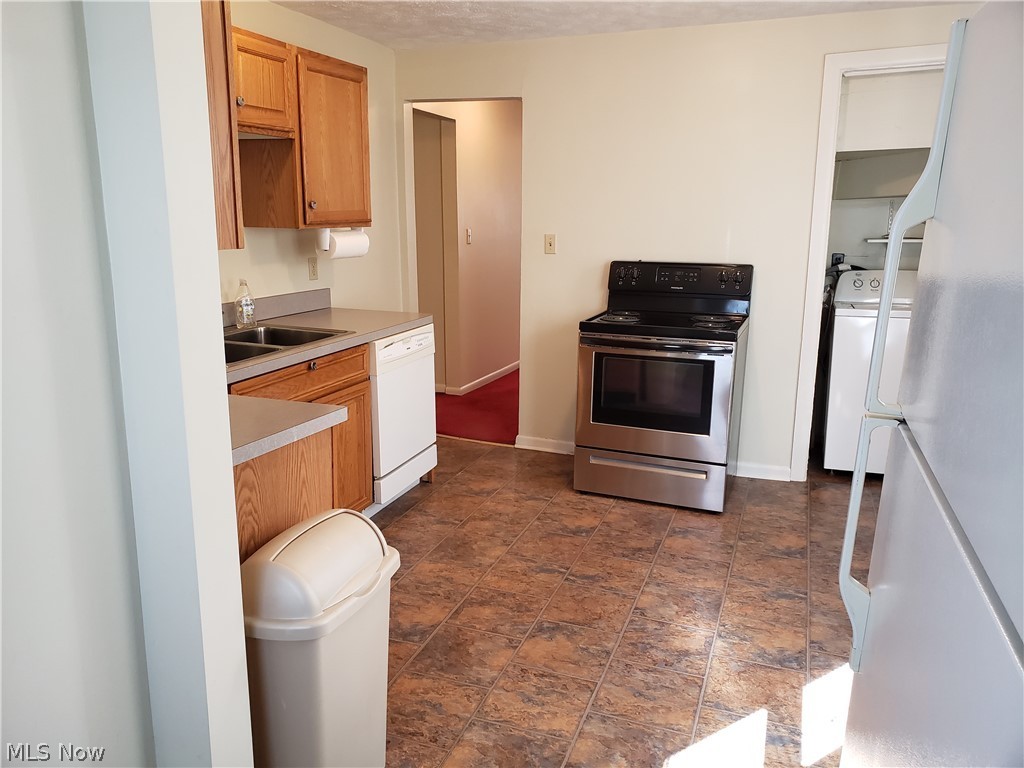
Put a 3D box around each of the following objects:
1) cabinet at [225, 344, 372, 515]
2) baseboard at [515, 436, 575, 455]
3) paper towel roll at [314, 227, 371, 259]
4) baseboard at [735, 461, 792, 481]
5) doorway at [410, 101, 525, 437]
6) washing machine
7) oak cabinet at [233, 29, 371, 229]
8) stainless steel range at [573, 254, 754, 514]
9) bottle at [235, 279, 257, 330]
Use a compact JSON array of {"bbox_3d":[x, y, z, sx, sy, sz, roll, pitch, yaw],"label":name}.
[{"bbox_3d":[-1.076,0.320,3.153,0.630,0.900,0.910,4,13,20],"label":"cabinet"},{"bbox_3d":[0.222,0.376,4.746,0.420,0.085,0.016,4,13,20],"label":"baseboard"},{"bbox_3d":[-0.832,-0.683,3.748,0.135,0.145,0.285,4,13,20],"label":"paper towel roll"},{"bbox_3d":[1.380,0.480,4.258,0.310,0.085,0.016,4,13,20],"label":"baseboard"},{"bbox_3d":[-0.282,-0.663,4.811,0.740,2.090,0.130,4,13,20],"label":"doorway"},{"bbox_3d":[2.189,-0.071,4.386,0.690,1.100,0.660,4,13,20],"label":"washing machine"},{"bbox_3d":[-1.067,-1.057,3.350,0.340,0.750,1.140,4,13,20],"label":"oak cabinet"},{"bbox_3d":[0.790,-0.016,3.986,0.760,1.174,0.675,5,14,23],"label":"stainless steel range"},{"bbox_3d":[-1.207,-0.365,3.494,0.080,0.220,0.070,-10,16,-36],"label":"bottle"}]

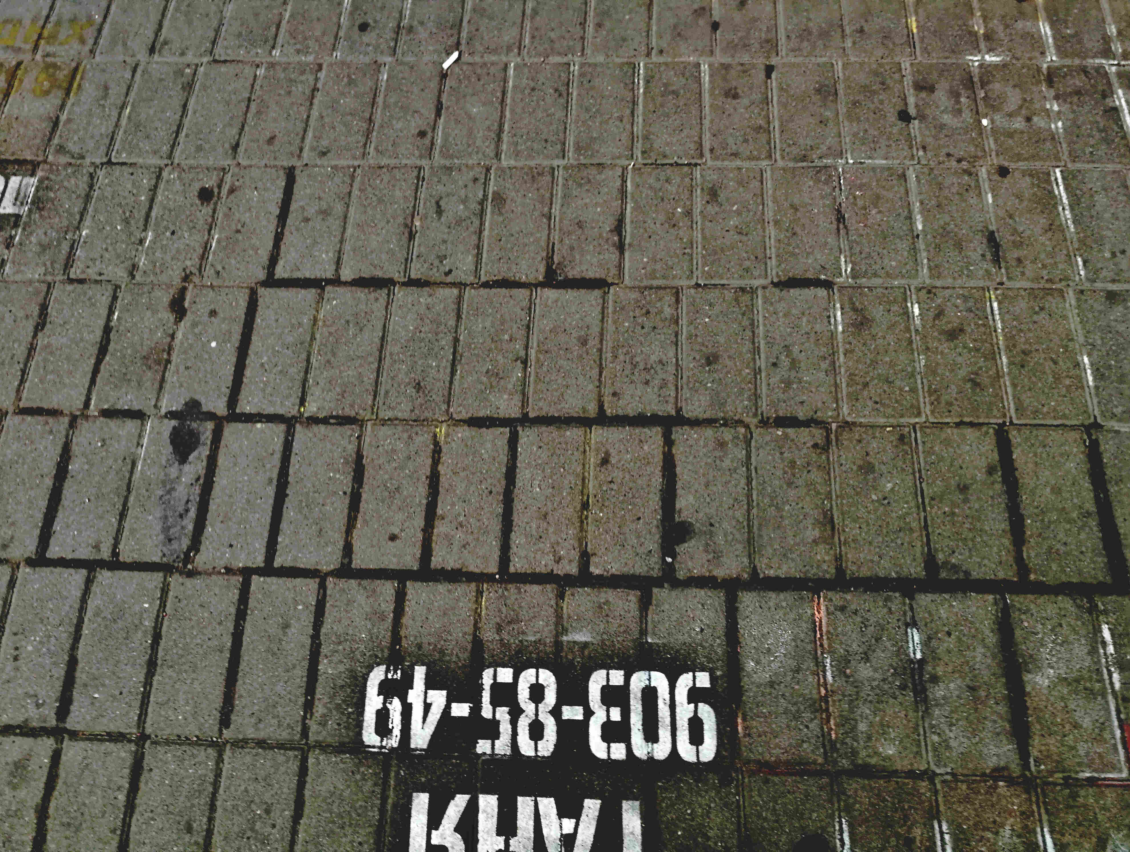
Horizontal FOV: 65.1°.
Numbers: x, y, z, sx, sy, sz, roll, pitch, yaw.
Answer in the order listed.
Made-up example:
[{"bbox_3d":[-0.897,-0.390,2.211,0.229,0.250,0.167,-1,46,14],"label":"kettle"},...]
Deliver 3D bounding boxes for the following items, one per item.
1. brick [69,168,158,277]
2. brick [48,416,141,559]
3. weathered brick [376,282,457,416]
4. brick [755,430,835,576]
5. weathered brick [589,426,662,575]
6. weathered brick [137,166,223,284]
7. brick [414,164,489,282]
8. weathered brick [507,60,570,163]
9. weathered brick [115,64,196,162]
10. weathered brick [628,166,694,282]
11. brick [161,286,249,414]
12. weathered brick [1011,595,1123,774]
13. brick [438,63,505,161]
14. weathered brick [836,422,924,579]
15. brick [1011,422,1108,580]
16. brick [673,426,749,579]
[{"bbox_3d":[-0.686,-0.304,1.387,0.097,0.060,0.198,1,68,5],"label":"brick"},{"bbox_3d":[-0.646,0.094,1.253,0.099,0.060,0.200,0,69,3],"label":"brick"},{"bbox_3d":[-0.205,-0.097,1.302,0.099,0.060,0.200,1,69,4],"label":"weathered brick"},{"bbox_3d":[0.287,0.103,1.126,0.098,0.060,0.199,0,69,6],"label":"brick"},{"bbox_3d":[0.084,0.107,1.205,0.099,0.060,0.200,1,69,4],"label":"weathered brick"},{"bbox_3d":[-0.582,-0.297,1.376,0.097,0.060,0.198,1,68,5],"label":"weathered brick"},{"bbox_3d":[-0.173,-0.299,1.378,0.099,0.060,0.200,1,69,4],"label":"brick"},{"bbox_3d":[-0.039,-0.475,1.398,0.098,0.060,0.199,1,67,5],"label":"weathered brick"},{"bbox_3d":[-0.648,-0.490,1.436,0.098,0.060,0.199,1,68,4],"label":"weathered brick"},{"bbox_3d":[0.147,-0.294,1.358,0.099,0.060,0.200,1,69,4],"label":"weathered brick"},{"bbox_3d":[-0.507,-0.100,1.290,0.097,0.060,0.198,1,68,5],"label":"brick"},{"bbox_3d":[0.561,0.298,1.019,0.098,0.060,0.199,-1,69,6],"label":"weathered brick"},{"bbox_3d":[-0.144,-0.484,1.418,0.097,0.060,0.198,1,68,5],"label":"brick"},{"bbox_3d":[0.396,0.103,1.140,0.097,0.060,0.198,1,68,5],"label":"weathered brick"},{"bbox_3d":[0.638,0.110,1.172,0.099,0.060,0.200,1,69,4],"label":"brick"},{"bbox_3d":[0.187,0.103,1.137,0.098,0.060,0.199,0,69,6],"label":"brick"}]

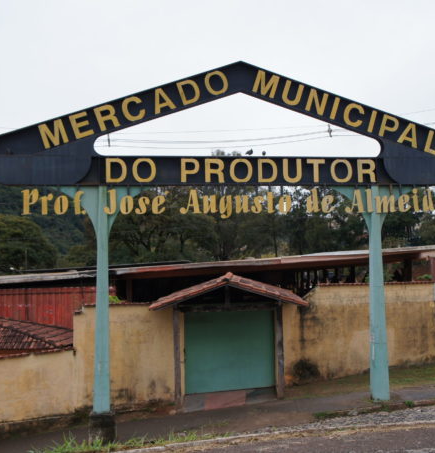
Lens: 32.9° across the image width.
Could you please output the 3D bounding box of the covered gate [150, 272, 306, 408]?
[{"bbox_3d":[0.198,2.896,19.600,3.950,3.261,2.000,-1,-4,-5],"label":"covered gate"}]

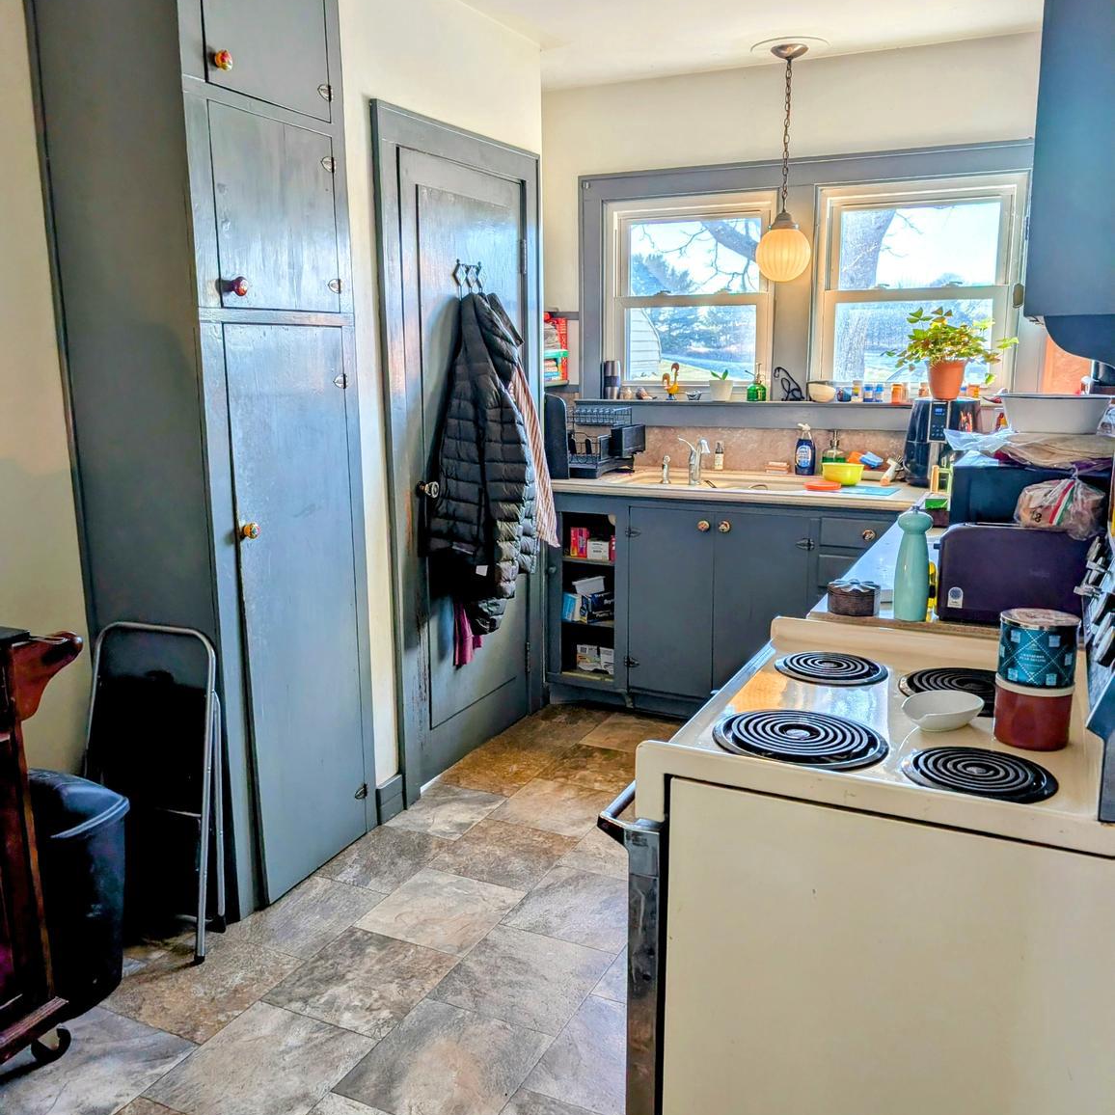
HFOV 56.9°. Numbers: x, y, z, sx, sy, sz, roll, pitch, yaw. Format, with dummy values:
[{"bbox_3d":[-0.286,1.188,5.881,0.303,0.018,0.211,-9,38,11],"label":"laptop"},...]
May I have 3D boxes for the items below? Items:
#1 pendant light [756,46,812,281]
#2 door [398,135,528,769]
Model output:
[{"bbox_3d":[0.846,-1.440,3.782,0.205,0.830,0.205,5,13,25],"label":"pendant light"},{"bbox_3d":[-0.302,-0.280,3.518,0.045,1.980,0.775,6,13,25],"label":"door"}]

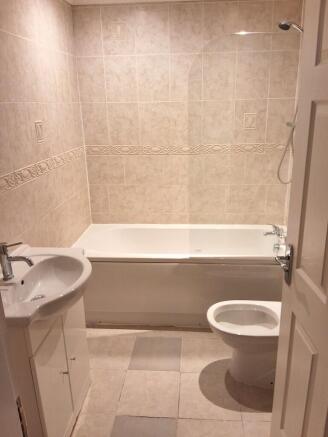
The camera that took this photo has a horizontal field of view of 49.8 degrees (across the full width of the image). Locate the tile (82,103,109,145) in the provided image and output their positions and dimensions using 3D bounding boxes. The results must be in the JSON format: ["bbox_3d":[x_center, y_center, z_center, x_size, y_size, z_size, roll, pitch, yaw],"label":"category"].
[{"bbox_3d":[-0.555,-0.764,2.890,0.214,0.340,0.012,0,17,4],"label":"tile"}]

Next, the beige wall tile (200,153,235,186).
[{"bbox_3d":[0.483,-0.402,2.887,0.315,0.254,0.012,0,18,6],"label":"beige wall tile"}]

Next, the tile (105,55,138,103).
[{"bbox_3d":[-0.328,-1.076,2.751,0.250,0.334,0.012,0,18,6],"label":"tile"}]

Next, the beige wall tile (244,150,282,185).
[{"bbox_3d":[0.823,-0.400,2.854,0.332,0.254,0.012,0,18,6],"label":"beige wall tile"}]

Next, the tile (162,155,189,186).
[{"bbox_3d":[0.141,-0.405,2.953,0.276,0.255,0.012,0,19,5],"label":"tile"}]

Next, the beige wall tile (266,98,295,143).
[{"bbox_3d":[0.914,-0.762,2.778,0.208,0.340,0.012,0,17,4],"label":"beige wall tile"}]

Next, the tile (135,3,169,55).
[{"bbox_3d":[-0.085,-1.419,2.654,0.253,0.352,0.012,0,17,4],"label":"tile"}]

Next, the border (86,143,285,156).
[{"bbox_3d":[0.165,-0.560,2.868,1.649,0.076,0.012,0,18,6],"label":"border"}]

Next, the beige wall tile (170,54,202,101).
[{"bbox_3d":[0.174,-1.088,2.735,0.253,0.340,0.012,0,17,4],"label":"beige wall tile"}]

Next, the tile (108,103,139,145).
[{"bbox_3d":[-0.320,-0.758,2.852,0.250,0.334,0.012,0,18,6],"label":"tile"}]

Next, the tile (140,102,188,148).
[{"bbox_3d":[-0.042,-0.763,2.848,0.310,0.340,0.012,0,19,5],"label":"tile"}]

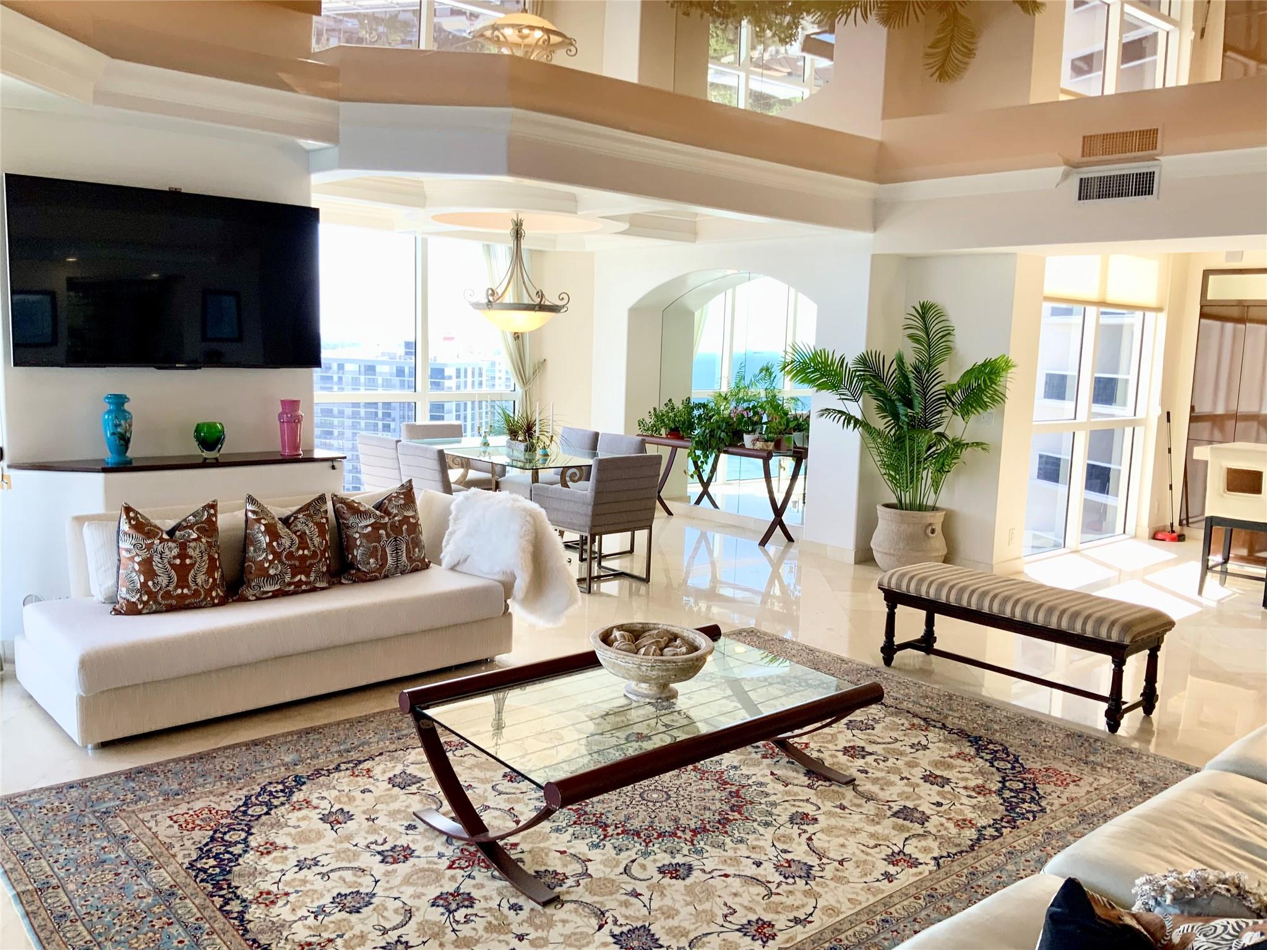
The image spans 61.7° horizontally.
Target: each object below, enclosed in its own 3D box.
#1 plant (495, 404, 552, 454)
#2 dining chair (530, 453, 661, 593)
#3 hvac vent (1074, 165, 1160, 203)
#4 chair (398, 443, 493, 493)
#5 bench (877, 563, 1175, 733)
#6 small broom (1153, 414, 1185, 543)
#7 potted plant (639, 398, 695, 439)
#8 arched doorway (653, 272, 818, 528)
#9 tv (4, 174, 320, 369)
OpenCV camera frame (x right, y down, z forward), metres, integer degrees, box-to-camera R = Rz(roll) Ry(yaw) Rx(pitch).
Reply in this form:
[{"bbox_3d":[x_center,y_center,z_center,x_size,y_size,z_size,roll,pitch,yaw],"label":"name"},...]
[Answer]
[{"bbox_3d":[-0.826,-0.351,7.891,0.345,0.353,0.393,-4,9,-40],"label":"plant"},{"bbox_3d":[-0.255,0.263,6.885,0.551,0.841,0.653,-5,10,-43],"label":"dining chair"},{"bbox_3d":[2.879,-1.740,6.338,0.031,0.207,0.510,-4,9,-40],"label":"hvac vent"},{"bbox_3d":[-1.162,0.215,7.052,0.663,0.836,0.530,-5,10,-43],"label":"chair"},{"bbox_3d":[1.759,0.745,4.902,0.449,0.500,1.193,-5,10,-43],"label":"bench"},{"bbox_3d":[4.695,0.015,9.324,0.298,1.130,0.267,5,8,27],"label":"small broom"},{"bbox_3d":[0.317,-0.489,9.203,0.367,0.357,0.408,-5,10,-43],"label":"potted plant"},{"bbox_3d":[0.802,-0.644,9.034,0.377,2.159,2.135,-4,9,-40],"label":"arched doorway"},{"bbox_3d":[-2.172,-0.926,5.061,1.438,0.823,0.061,-5,10,-43],"label":"tv"}]

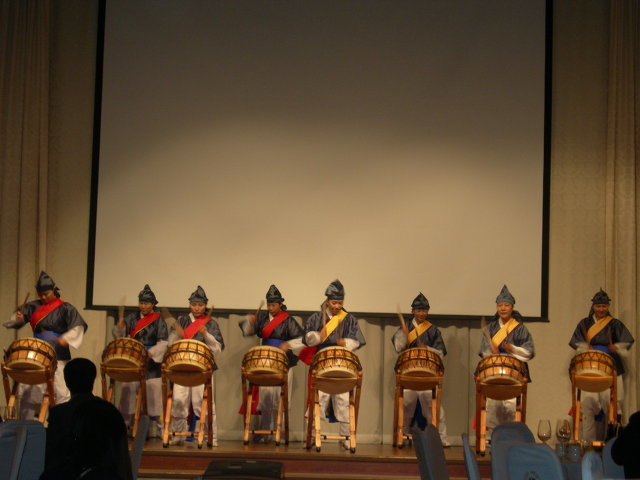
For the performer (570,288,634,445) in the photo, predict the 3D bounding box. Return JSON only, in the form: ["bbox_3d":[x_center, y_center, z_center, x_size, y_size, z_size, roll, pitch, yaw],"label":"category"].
[{"bbox_3d":[3.115,1.437,18.826,0.710,1.803,0.500,1,-5,8],"label":"performer"}]

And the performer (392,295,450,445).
[{"bbox_3d":[1.099,1.406,18.500,0.600,1.670,0.500,2,-5,1],"label":"performer"}]

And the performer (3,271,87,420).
[{"bbox_3d":[-2.770,1.164,17.100,0.750,1.710,0.520,1,-5,12],"label":"performer"}]

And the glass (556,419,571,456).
[{"bbox_3d":[1.317,1.068,9.200,0.078,0.206,0.078,2,-5,0],"label":"glass"}]

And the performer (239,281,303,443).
[{"bbox_3d":[-0.527,1.341,18.500,0.650,1.700,0.500,1,-5,10],"label":"performer"}]

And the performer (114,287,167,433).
[{"bbox_3d":[-1.942,1.320,18.400,0.550,1.670,0.500,1,-5,11],"label":"performer"}]

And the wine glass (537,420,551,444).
[{"bbox_3d":[1.236,1.102,9.391,0.076,0.215,0.076,2,-5,0],"label":"wine glass"}]

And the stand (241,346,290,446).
[{"bbox_3d":[-0.580,1.660,18.100,0.510,1.040,0.520,1,-5,5],"label":"stand"}]

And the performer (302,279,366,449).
[{"bbox_3d":[0.146,1.252,17.100,0.640,1.710,0.500,2,-5,0],"label":"performer"}]

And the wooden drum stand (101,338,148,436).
[{"bbox_3d":[-2.148,1.632,18.655,0.510,1.103,0.560,2,-5,0],"label":"wooden drum stand"}]

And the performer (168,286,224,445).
[{"bbox_3d":[-1.256,1.284,17.300,0.540,1.630,0.500,1,-5,5],"label":"performer"}]

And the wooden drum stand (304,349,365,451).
[{"bbox_3d":[0.130,1.574,16.827,0.550,1.040,0.560,2,-5,-5],"label":"wooden drum stand"}]

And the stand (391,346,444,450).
[{"bbox_3d":[1.064,1.687,18.205,0.530,1.093,0.560,1,-5,2],"label":"stand"}]

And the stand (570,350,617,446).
[{"bbox_3d":[2.960,1.753,18.455,0.510,1.106,0.560,1,-5,5],"label":"stand"}]

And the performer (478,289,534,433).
[{"bbox_3d":[1.897,1.307,17.300,0.570,1.700,0.500,1,-5,5],"label":"performer"}]

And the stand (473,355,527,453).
[{"bbox_3d":[1.805,1.643,16.909,0.530,1.007,0.560,1,-5,6],"label":"stand"}]

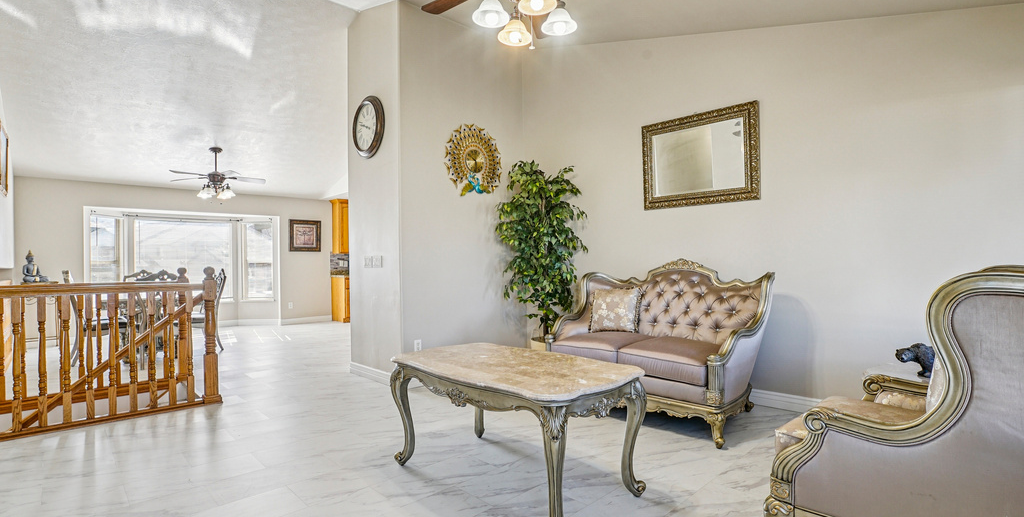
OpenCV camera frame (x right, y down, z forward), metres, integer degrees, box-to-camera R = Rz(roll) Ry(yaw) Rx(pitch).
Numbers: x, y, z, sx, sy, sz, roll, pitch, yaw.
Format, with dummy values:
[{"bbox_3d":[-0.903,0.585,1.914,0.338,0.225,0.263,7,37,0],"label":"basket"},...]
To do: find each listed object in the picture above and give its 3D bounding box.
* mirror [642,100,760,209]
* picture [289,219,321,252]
[{"bbox_3d":[1.543,-0.823,3.812,0.965,0.755,0.055,-1,-1,43],"label":"mirror"},{"bbox_3d":[-4.025,-0.436,8.872,0.600,0.615,0.035,0,-1,-44],"label":"picture"}]

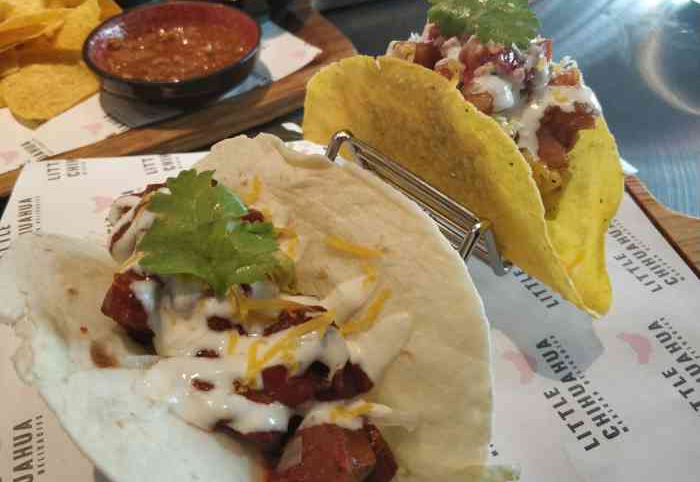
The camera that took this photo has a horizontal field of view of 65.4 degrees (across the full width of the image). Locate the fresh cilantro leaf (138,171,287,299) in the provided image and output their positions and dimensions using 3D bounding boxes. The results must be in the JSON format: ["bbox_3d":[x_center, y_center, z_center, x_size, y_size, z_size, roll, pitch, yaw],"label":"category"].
[{"bbox_3d":[-0.039,-0.002,0.154,0.039,0.013,0.044,-19,59,-14],"label":"fresh cilantro leaf"}]

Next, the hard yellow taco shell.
[{"bbox_3d":[0.040,-0.040,0.209,0.049,0.070,0.151,-31,51,-28],"label":"hard yellow taco shell"}]

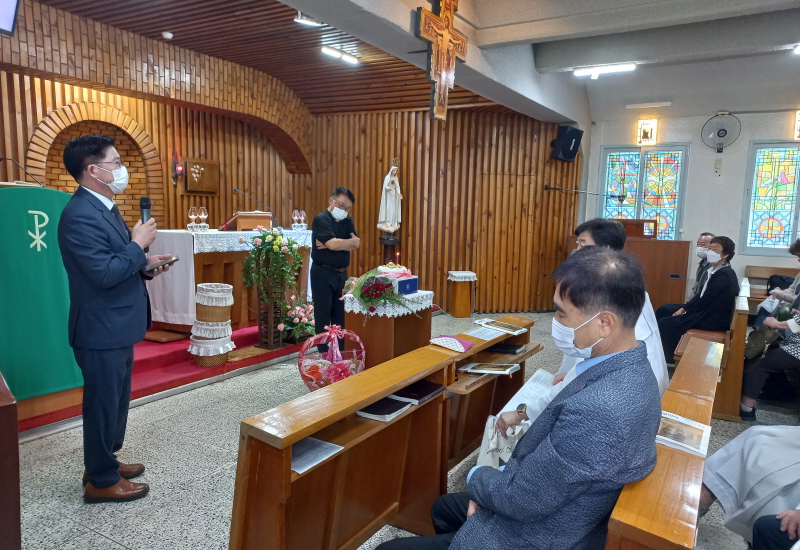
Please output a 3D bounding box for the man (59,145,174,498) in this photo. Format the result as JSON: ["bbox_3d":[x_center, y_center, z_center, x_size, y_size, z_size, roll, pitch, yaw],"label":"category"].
[{"bbox_3d":[-1.381,0.225,2.866,0.510,1.770,0.470,-1,9,-17],"label":"man"}]

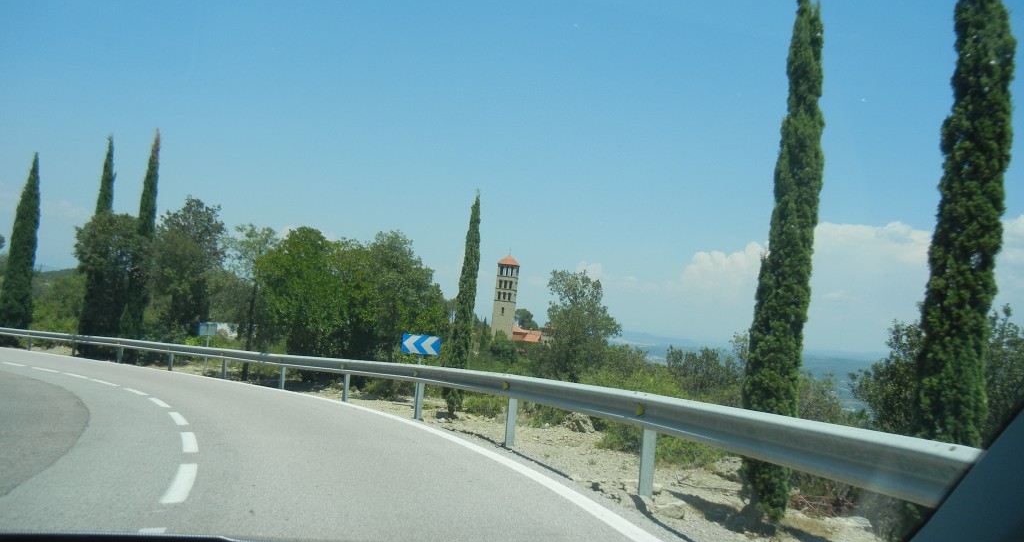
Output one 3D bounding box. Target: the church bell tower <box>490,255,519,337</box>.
[{"bbox_3d":[-1.817,7.146,215.000,4.800,22.000,4.800,5,-2,9],"label":"church bell tower"}]

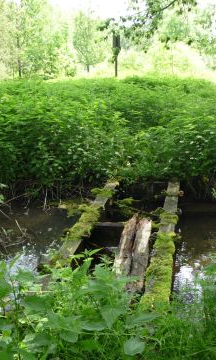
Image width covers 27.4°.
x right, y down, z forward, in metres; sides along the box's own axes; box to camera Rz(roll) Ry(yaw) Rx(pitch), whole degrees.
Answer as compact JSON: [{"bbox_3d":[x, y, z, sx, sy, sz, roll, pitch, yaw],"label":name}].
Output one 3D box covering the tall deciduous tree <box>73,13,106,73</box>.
[{"bbox_3d":[-1.433,-10.612,34.370,2.700,4.600,2.600,-1,14,-2],"label":"tall deciduous tree"}]

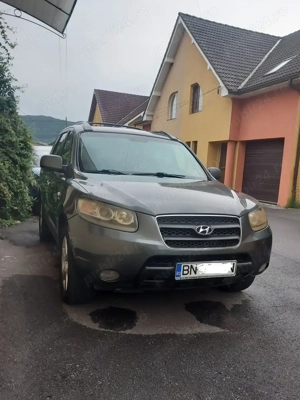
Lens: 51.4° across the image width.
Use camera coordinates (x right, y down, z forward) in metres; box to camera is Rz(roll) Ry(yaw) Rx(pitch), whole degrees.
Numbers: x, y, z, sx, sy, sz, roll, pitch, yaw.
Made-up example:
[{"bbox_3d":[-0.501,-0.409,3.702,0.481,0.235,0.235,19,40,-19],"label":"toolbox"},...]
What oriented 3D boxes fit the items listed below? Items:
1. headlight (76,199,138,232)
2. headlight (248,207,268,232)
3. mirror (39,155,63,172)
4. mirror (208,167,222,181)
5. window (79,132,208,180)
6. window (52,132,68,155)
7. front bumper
[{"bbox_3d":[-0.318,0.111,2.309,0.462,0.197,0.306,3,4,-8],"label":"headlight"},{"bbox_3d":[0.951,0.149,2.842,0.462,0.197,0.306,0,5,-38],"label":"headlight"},{"bbox_3d":[-1.017,-0.379,3.215,0.235,0.165,0.140,2,4,-23],"label":"mirror"},{"bbox_3d":[0.799,-0.329,3.977,0.235,0.165,0.140,2,4,-23],"label":"mirror"},{"bbox_3d":[-0.075,-0.513,3.552,1.460,0.120,0.810,2,42,-23],"label":"window"},{"bbox_3d":[-1.337,-0.671,4.501,0.080,0.480,0.880,23,-4,-23],"label":"window"},{"bbox_3d":[0.312,0.385,2.567,1.870,0.600,0.640,2,4,-23],"label":"front bumper"}]

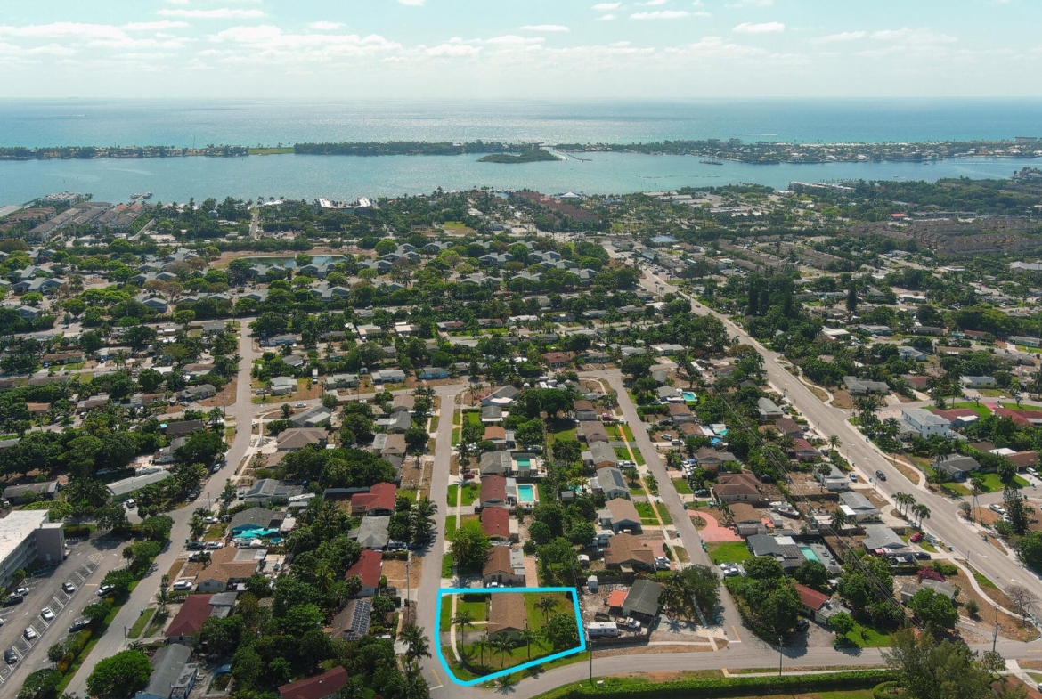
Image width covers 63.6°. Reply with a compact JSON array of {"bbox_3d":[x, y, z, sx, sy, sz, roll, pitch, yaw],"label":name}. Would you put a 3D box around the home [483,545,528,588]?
[{"bbox_3d":[-4.480,56.560,221.660,10.940,4.100,12.990,-1,17,-3],"label":"home"}]

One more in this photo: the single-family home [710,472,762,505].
[{"bbox_3d":[68.130,43.080,265.180,14.600,4.400,14.300,-1,17,-3],"label":"single-family home"}]

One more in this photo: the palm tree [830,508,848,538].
[{"bbox_3d":[90.800,49.540,239.120,5.000,7.300,5.000,0,17,0],"label":"palm tree"}]

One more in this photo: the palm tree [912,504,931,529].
[{"bbox_3d":[116.200,48.480,243.090,4.500,7.000,4.500,0,17,0],"label":"palm tree"}]

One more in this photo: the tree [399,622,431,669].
[{"bbox_3d":[-23.280,65.590,184.270,6.400,8.700,6.400,0,17,0],"label":"tree"}]

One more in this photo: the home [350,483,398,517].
[{"bbox_3d":[-44.420,45.900,256.470,12.790,4.100,16.540,-1,17,-3],"label":"home"}]

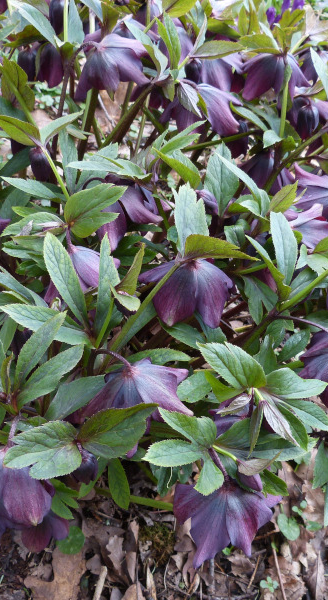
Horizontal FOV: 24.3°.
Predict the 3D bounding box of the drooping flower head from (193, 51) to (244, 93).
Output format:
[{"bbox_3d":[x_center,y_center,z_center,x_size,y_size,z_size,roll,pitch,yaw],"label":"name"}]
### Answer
[{"bbox_3d":[0.051,-0.231,0.770,0.060,0.042,0.058,-3,30,2],"label":"drooping flower head"}]

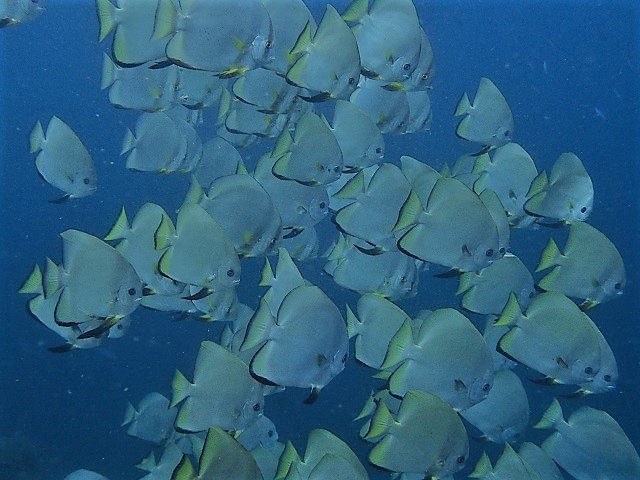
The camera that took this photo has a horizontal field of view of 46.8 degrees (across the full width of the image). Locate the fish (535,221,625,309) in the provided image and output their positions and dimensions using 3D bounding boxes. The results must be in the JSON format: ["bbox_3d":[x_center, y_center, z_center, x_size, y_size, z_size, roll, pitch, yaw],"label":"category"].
[{"bbox_3d":[1.099,0.105,3.050,0.360,0.325,0.065,25,0,0],"label":"fish"}]

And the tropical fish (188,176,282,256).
[{"bbox_3d":[-0.311,-0.083,2.600,0.350,0.285,0.075,25,-3,-28],"label":"tropical fish"}]

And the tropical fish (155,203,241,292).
[{"bbox_3d":[-0.497,0.052,3.050,0.400,0.380,0.065,19,-6,-21],"label":"tropical fish"}]

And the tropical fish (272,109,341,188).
[{"bbox_3d":[-0.050,-0.477,3.900,0.400,0.380,0.065,22,-7,-21],"label":"tropical fish"}]

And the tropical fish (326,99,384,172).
[{"bbox_3d":[0.119,-0.444,3.200,0.330,0.285,0.070,18,-3,-20],"label":"tropical fish"}]

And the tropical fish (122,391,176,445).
[{"bbox_3d":[-0.963,1.020,4.200,0.330,0.280,0.070,20,-3,-20],"label":"tropical fish"}]

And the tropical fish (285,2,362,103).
[{"bbox_3d":[0.033,-0.711,2.850,0.345,0.335,0.065,28,7,14],"label":"tropical fish"}]

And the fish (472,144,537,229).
[{"bbox_3d":[1.002,-0.334,3.950,0.400,0.380,0.065,22,-7,-19],"label":"fish"}]

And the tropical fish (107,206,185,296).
[{"bbox_3d":[-0.672,0.054,2.950,0.370,0.335,0.065,24,2,5],"label":"tropical fish"}]

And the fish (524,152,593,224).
[{"bbox_3d":[1.106,-0.232,3.400,0.335,0.325,0.065,24,8,18],"label":"fish"}]

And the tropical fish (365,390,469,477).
[{"bbox_3d":[0.383,0.750,2.850,0.400,0.360,0.065,19,-1,-8],"label":"tropical fish"}]

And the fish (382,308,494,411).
[{"bbox_3d":[0.401,0.394,2.400,0.370,0.335,0.067,24,-2,-4],"label":"fish"}]

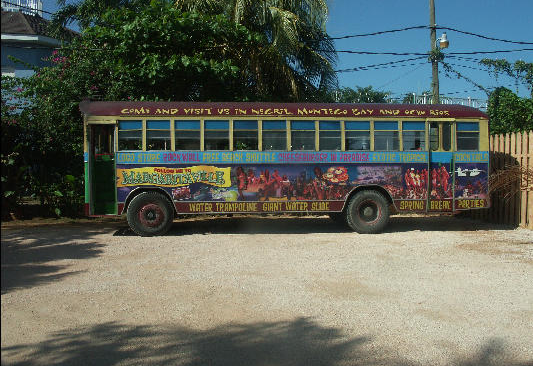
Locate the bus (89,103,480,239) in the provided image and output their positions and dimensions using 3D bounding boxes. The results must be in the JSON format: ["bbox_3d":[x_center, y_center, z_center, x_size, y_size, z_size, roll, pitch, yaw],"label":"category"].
[{"bbox_3d":[0.495,-0.420,13.411,9.950,3.270,2.450,0,2,-4],"label":"bus"}]

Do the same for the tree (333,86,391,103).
[{"bbox_3d":[5.992,-2.691,32.102,4.400,6.900,4.400,0,2,0],"label":"tree"}]

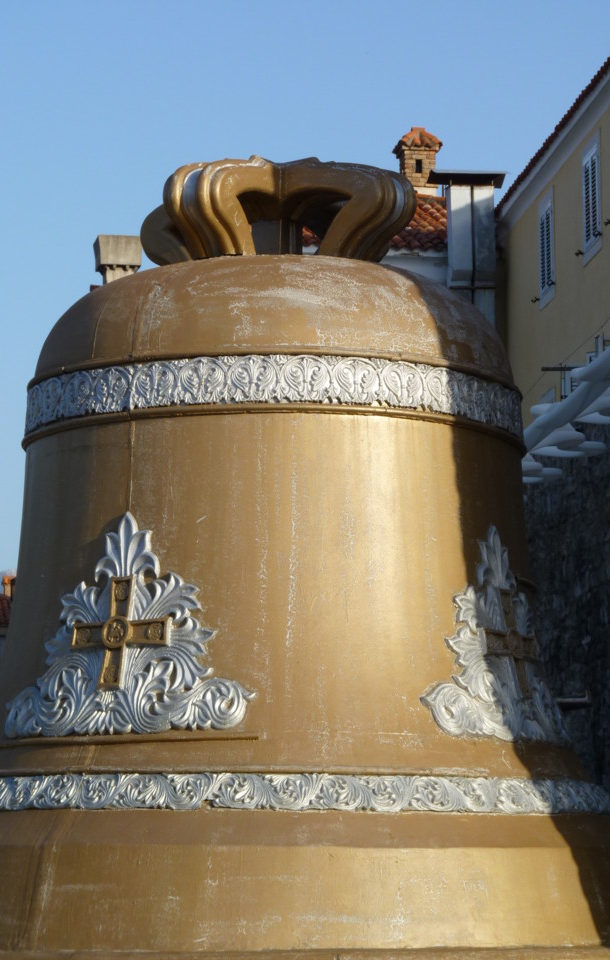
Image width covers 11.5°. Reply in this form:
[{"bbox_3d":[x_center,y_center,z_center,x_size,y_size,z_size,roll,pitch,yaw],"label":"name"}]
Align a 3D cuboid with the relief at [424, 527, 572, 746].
[{"bbox_3d":[0.822,0.649,12.401,0.201,0.920,1.233,-18,-16,30],"label":"relief"}]

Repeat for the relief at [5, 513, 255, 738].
[{"bbox_3d":[-0.723,0.590,12.051,1.231,0.920,0.201,-4,-20,31],"label":"relief"}]

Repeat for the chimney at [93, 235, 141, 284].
[{"bbox_3d":[-3.093,-3.540,50.000,0.720,0.950,0.720,2,-7,-11],"label":"chimney"}]

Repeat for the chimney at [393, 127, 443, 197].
[{"bbox_3d":[2.121,-5.968,57.000,0.780,1.300,0.780,2,-7,-11],"label":"chimney"}]

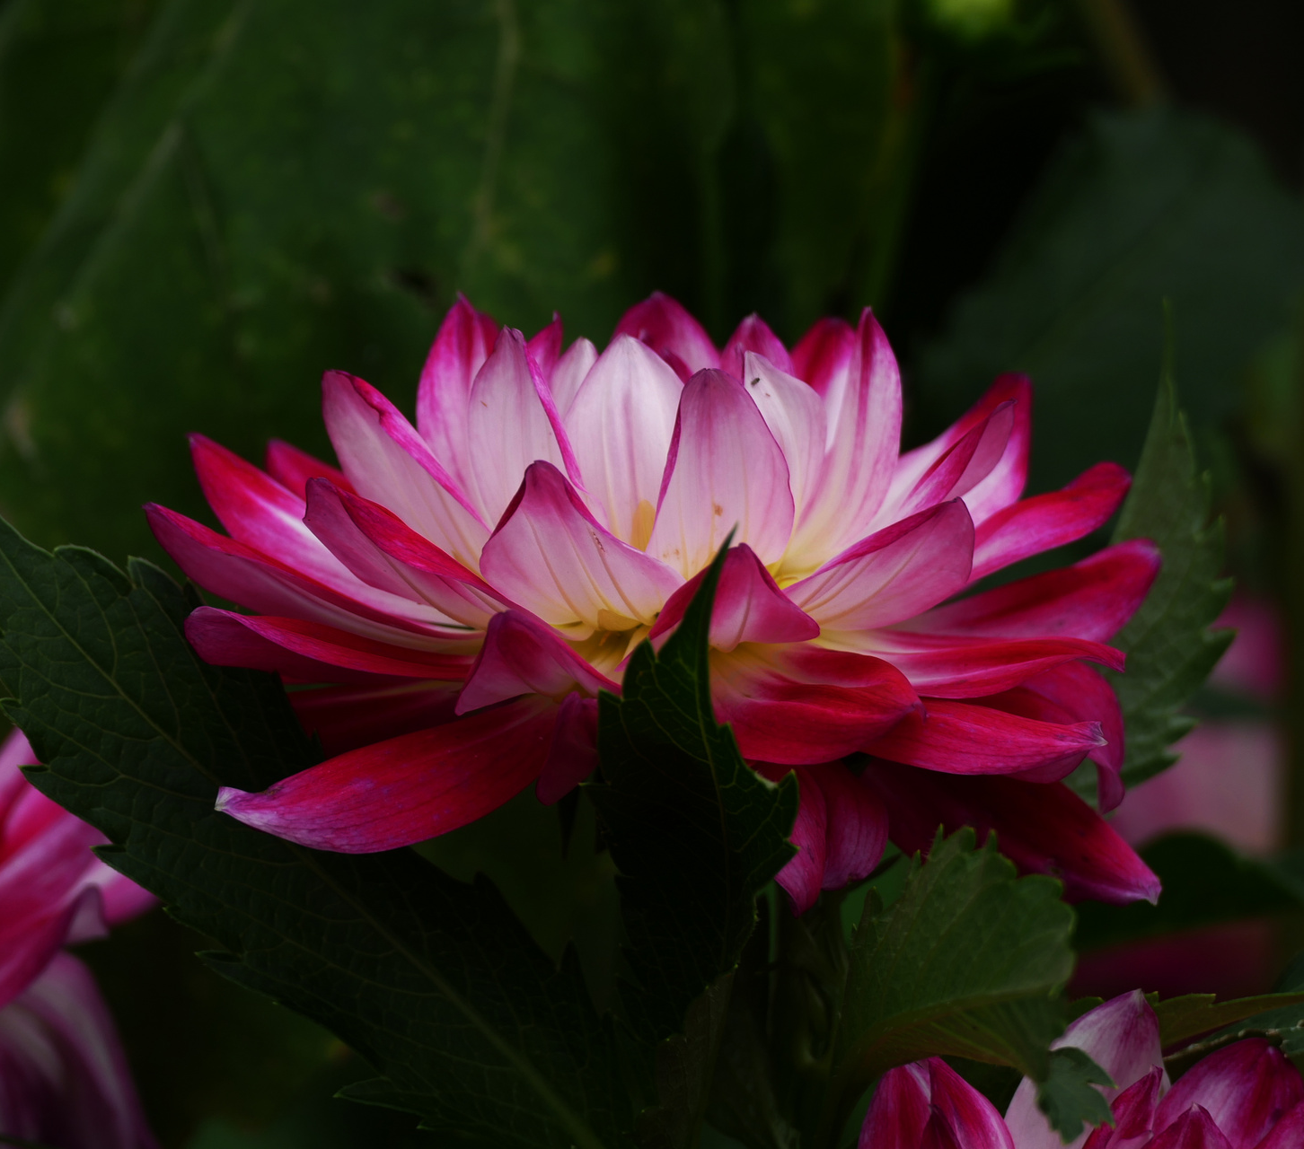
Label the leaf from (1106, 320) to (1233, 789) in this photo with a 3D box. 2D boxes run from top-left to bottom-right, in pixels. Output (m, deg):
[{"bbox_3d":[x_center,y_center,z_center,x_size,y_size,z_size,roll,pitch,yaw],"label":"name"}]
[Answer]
[{"bbox_3d":[0.057,0.000,2.240,0.030,0.060,0.026,0,10,0],"label":"leaf"}]

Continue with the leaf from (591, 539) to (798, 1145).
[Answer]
[{"bbox_3d":[0.005,0.030,2.155,0.027,0.070,0.030,2,10,14],"label":"leaf"}]

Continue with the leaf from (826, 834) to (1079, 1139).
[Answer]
[{"bbox_3d":[0.034,0.046,2.170,0.031,0.034,0.032,-3,10,-17],"label":"leaf"}]

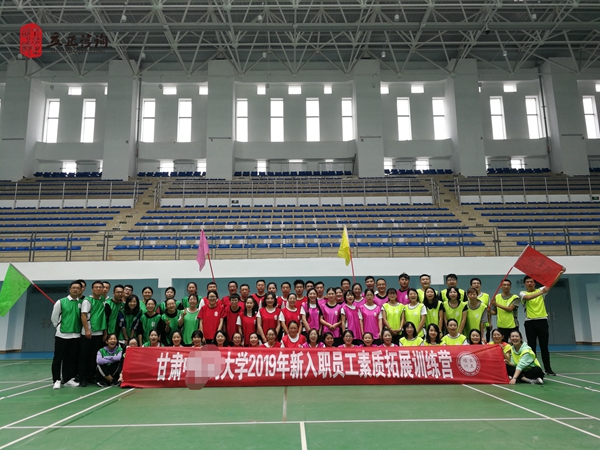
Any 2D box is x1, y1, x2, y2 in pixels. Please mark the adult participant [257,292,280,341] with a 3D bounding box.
[{"bbox_3d":[-0.560,1.968,8.317,0.460,1.513,0.300,0,-11,-2],"label":"adult participant"}]

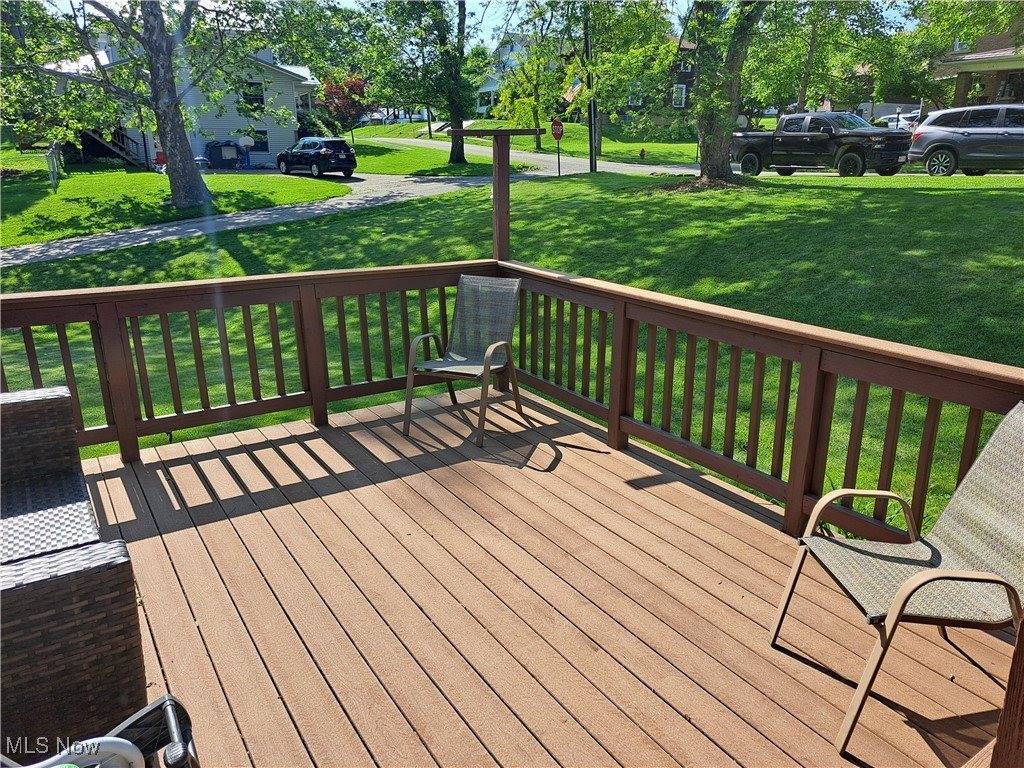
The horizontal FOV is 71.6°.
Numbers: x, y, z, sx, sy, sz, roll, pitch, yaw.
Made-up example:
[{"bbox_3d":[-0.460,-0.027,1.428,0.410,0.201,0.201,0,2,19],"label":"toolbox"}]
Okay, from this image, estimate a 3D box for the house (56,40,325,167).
[{"bbox_3d":[-19.000,-17.296,44.009,13.500,7.600,10.500,-2,18,-8],"label":"house"}]

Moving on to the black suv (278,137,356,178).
[{"bbox_3d":[-8.910,-10.280,32.252,4.650,1.700,1.840,16,24,40],"label":"black suv"}]

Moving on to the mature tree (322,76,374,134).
[{"bbox_3d":[-10.000,-16.450,43.022,3.200,3.900,3.200,0,18,0],"label":"mature tree"}]

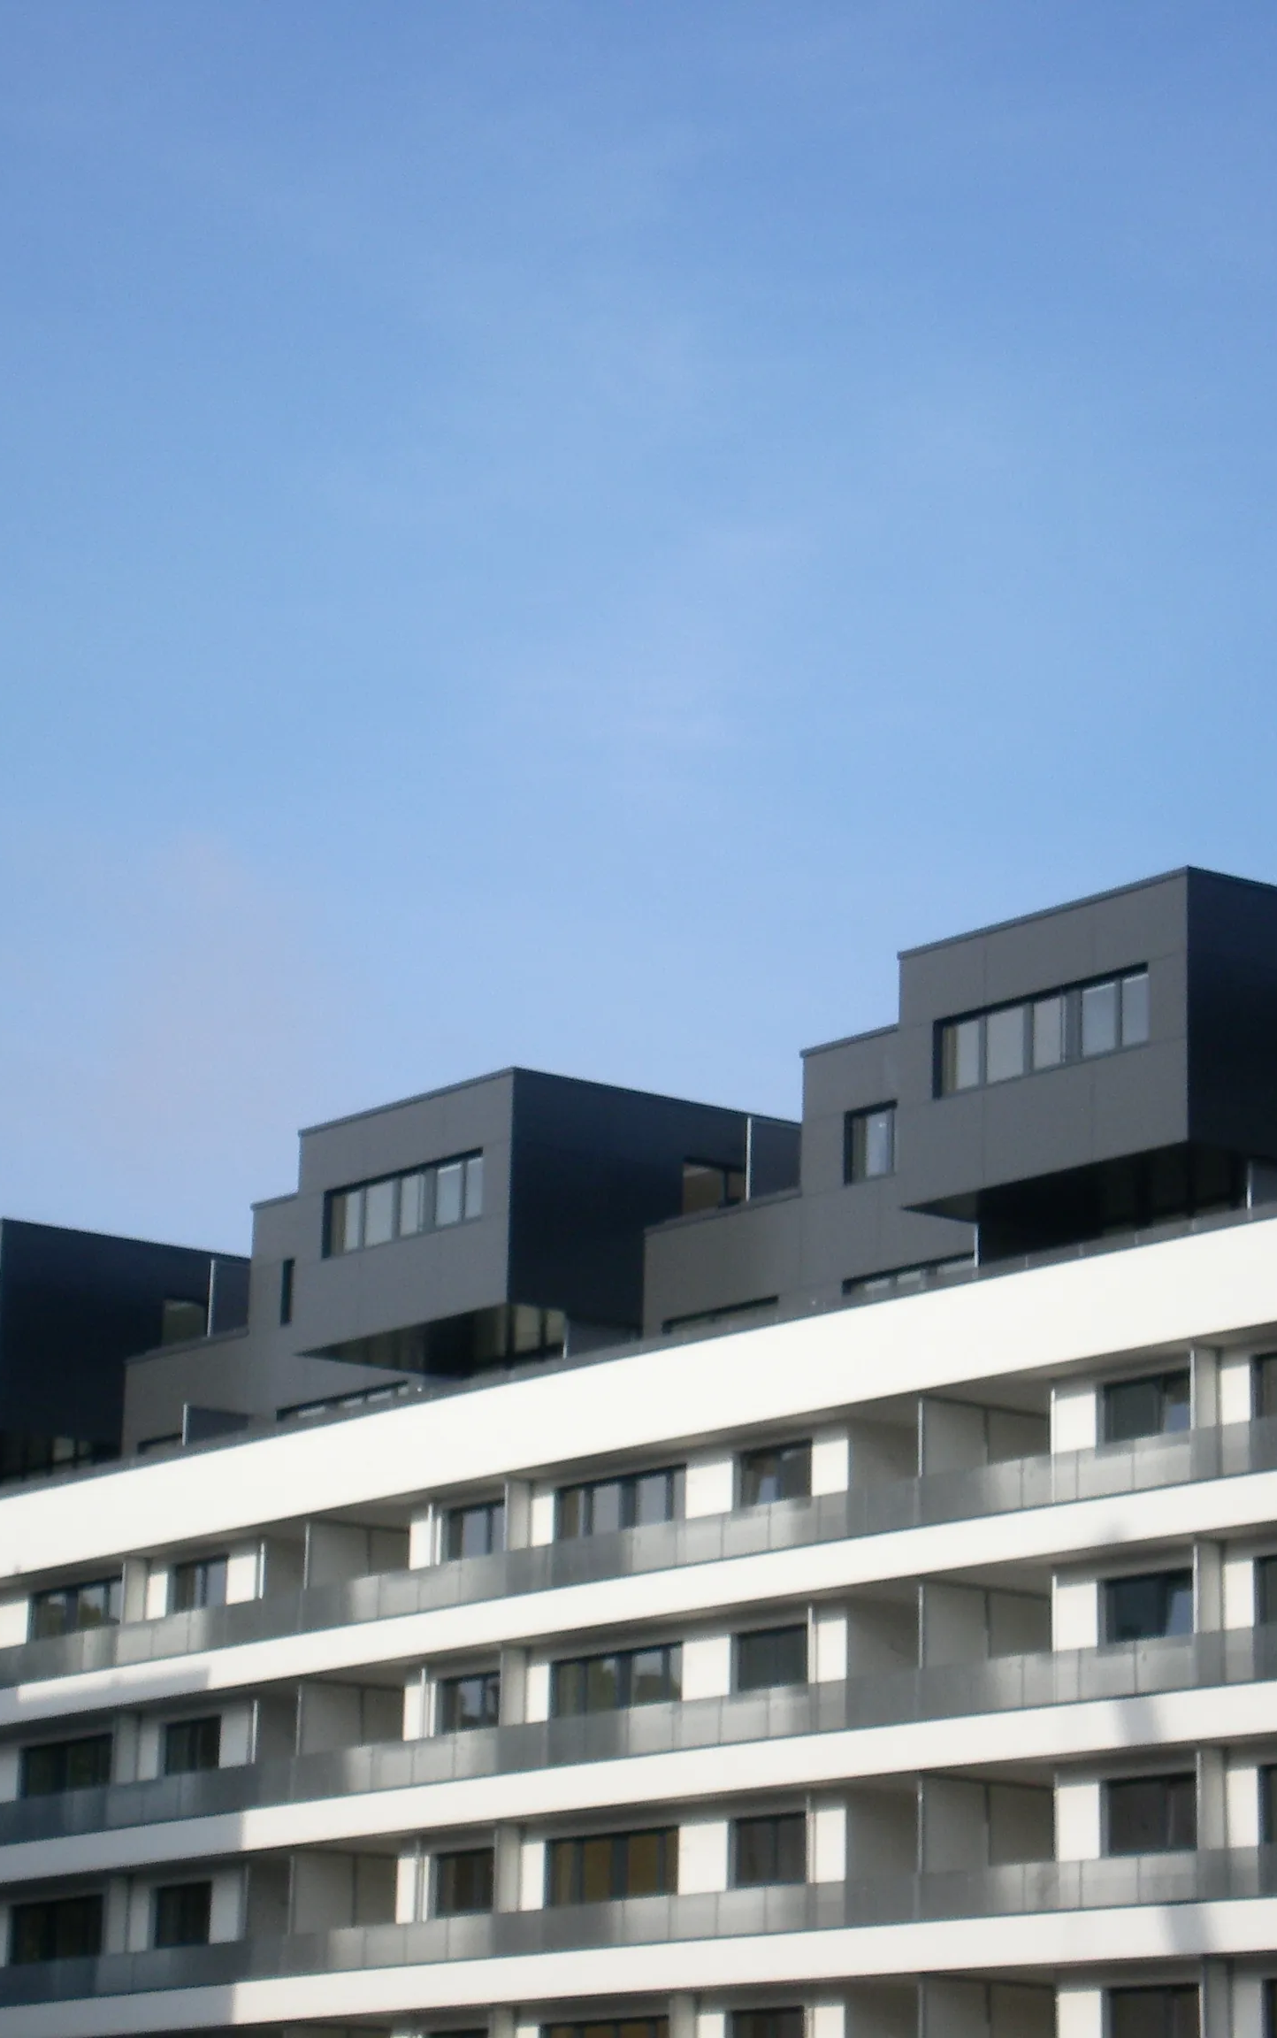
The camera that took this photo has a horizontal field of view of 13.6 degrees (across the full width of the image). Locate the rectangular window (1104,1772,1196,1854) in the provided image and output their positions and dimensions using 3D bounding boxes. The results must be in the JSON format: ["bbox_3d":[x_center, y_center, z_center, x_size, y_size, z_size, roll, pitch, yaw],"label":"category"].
[{"bbox_3d":[7.404,11.549,77.313,0.150,1.130,1.964,12,-18,-36],"label":"rectangular window"}]

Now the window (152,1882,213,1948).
[{"bbox_3d":[-8.263,16.229,96.700,0.150,1.133,1.942,12,-18,-36],"label":"window"}]

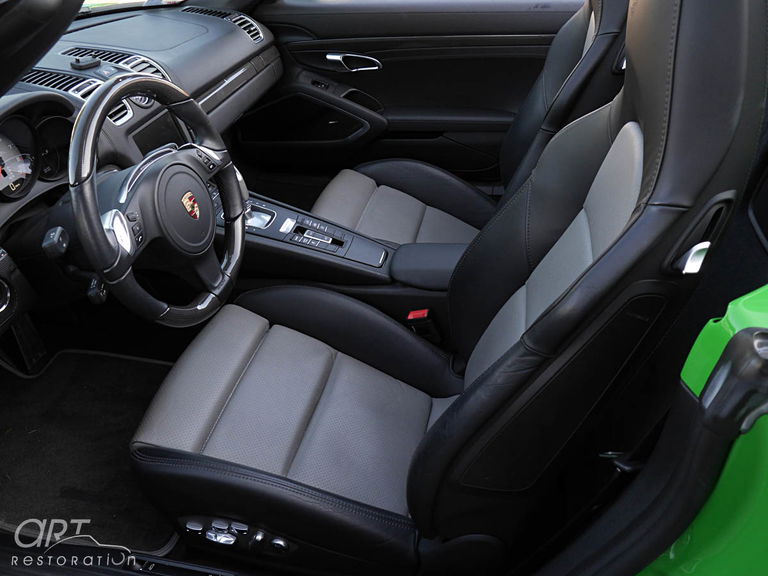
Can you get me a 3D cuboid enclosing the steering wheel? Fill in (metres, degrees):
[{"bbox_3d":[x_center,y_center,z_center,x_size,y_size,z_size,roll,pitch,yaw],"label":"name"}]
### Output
[{"bbox_3d":[-0.326,-0.128,0.933,0.095,0.374,0.374,-7,32,19],"label":"steering wheel"}]

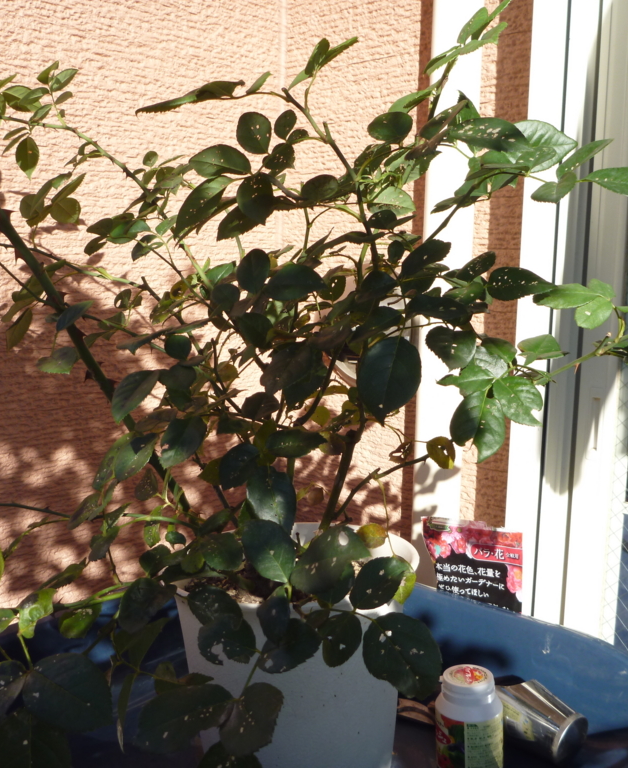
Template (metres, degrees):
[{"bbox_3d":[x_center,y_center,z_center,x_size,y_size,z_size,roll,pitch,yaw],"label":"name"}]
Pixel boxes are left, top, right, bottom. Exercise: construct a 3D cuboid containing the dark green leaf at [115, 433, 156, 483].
[{"bbox_3d":[-0.168,0.070,0.780,0.034,0.056,0.010,26,-20,41],"label":"dark green leaf"}]

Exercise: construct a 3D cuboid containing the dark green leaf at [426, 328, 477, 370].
[{"bbox_3d":[0.137,-0.036,0.831,0.049,0.011,0.058,9,54,7],"label":"dark green leaf"}]

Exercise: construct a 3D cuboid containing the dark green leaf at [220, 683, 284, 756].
[{"bbox_3d":[-0.051,0.276,0.682,0.052,0.050,0.013,-18,-18,6],"label":"dark green leaf"}]

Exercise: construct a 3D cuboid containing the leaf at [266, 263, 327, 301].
[{"bbox_3d":[-0.019,-0.103,0.830,0.062,0.040,0.011,-2,-28,-1],"label":"leaf"}]

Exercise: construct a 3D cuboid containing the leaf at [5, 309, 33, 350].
[{"bbox_3d":[-0.326,-0.060,0.912,0.041,0.052,0.012,9,-21,36],"label":"leaf"}]

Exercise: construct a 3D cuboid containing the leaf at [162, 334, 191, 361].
[{"bbox_3d":[-0.146,-0.040,0.880,0.029,0.008,0.034,-16,53,-41],"label":"leaf"}]

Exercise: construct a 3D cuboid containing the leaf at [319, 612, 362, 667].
[{"bbox_3d":[0.023,0.218,0.710,0.035,0.048,0.009,22,-16,0],"label":"leaf"}]

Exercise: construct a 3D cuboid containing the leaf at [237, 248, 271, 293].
[{"bbox_3d":[-0.058,-0.109,0.800,0.033,0.046,0.009,-1,-12,0],"label":"leaf"}]

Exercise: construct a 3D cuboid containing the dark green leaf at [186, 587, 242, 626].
[{"bbox_3d":[-0.090,0.210,0.769,0.057,0.035,0.011,28,-21,12],"label":"dark green leaf"}]

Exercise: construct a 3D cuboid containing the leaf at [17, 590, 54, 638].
[{"bbox_3d":[-0.262,0.217,0.780,0.030,0.046,0.013,15,-22,18],"label":"leaf"}]

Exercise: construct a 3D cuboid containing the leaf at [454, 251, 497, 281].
[{"bbox_3d":[0.148,-0.109,0.760,0.044,0.008,0.026,-35,41,6],"label":"leaf"}]

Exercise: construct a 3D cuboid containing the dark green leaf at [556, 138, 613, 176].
[{"bbox_3d":[0.260,-0.220,0.806,0.065,0.011,0.031,-35,30,0],"label":"dark green leaf"}]

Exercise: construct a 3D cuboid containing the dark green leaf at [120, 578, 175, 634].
[{"bbox_3d":[-0.148,0.197,0.735,0.042,0.013,0.053,34,51,27],"label":"dark green leaf"}]

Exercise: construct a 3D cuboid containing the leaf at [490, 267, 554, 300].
[{"bbox_3d":[0.193,-0.094,0.775,0.058,0.040,0.011,1,-32,20],"label":"leaf"}]

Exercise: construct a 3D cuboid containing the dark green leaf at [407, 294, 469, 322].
[{"bbox_3d":[0.121,-0.074,0.810,0.062,0.010,0.036,5,46,8],"label":"dark green leaf"}]

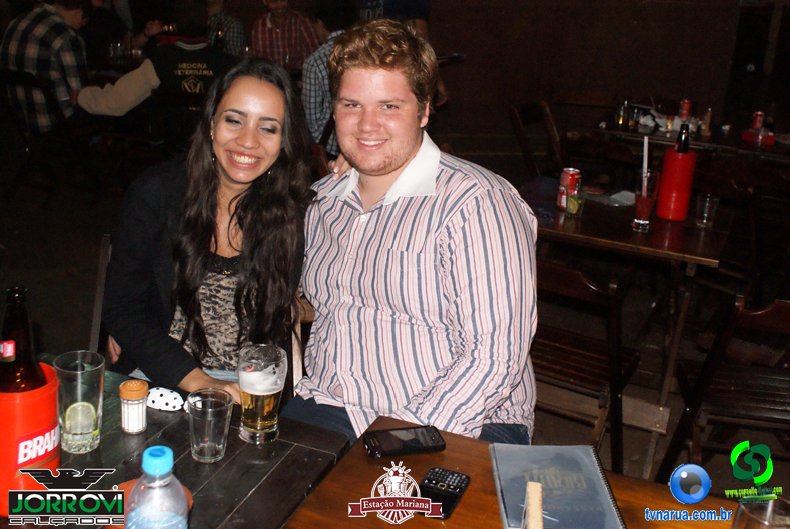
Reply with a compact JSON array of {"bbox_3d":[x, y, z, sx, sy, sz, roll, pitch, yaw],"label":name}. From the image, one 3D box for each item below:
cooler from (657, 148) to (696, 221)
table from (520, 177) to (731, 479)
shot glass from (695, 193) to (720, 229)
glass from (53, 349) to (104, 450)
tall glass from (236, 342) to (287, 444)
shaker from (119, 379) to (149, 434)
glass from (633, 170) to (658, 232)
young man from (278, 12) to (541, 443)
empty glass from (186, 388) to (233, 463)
[{"bbox_3d":[0.972,-0.271,2.935,0.112,0.222,0.112,6,18,0],"label":"cooler"},{"bbox_3d":[0.739,0.186,3.037,0.660,0.750,0.740,12,19,19],"label":"table"},{"bbox_3d":[1.059,-0.184,2.901,0.072,0.094,0.072,6,18,0],"label":"shot glass"},{"bbox_3d":[-0.452,0.198,1.228,0.078,0.130,0.078,6,18,0],"label":"glass"},{"bbox_3d":[-0.202,0.197,1.297,0.074,0.136,0.074,6,18,0],"label":"tall glass"},{"bbox_3d":[-0.392,0.211,1.288,0.045,0.080,0.045,6,18,0],"label":"shaker"},{"bbox_3d":[0.799,-0.200,2.739,0.074,0.177,0.074,6,18,0],"label":"glass"},{"bbox_3d":[-0.077,0.265,1.564,0.560,1.365,0.660,12,19,18],"label":"young man"},{"bbox_3d":[-0.269,0.234,1.236,0.066,0.091,0.066,6,18,0],"label":"empty glass"}]

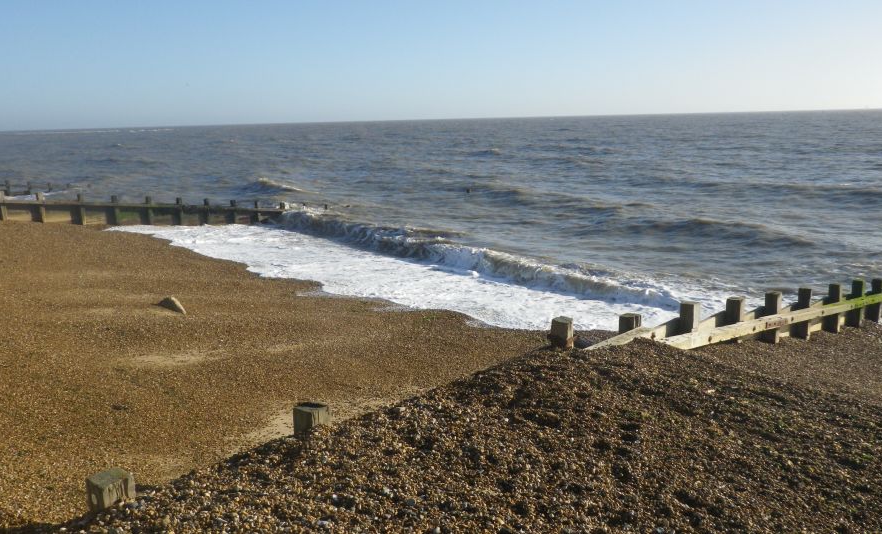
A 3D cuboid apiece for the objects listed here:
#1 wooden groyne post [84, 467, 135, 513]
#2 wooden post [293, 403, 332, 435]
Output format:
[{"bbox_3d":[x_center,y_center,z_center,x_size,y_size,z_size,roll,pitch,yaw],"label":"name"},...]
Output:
[{"bbox_3d":[-2.557,1.750,5.482,0.250,0.235,0.235,8,15,38],"label":"wooden groyne post"},{"bbox_3d":[-1.229,1.461,6.732,0.228,0.257,0.228,7,15,36],"label":"wooden post"}]

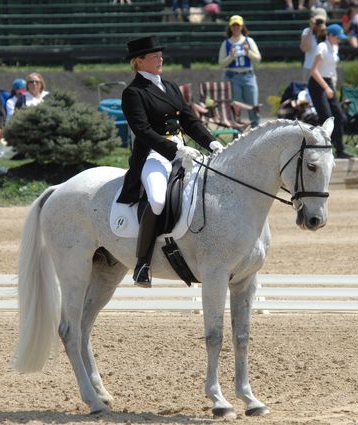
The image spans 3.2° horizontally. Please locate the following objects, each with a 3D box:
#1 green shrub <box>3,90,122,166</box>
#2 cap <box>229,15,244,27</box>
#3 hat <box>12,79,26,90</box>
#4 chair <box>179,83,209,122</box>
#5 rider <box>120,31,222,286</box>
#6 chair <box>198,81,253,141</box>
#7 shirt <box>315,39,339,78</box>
[{"bbox_3d":[-1.403,-1.000,77.000,1.420,0.940,1.350,0,3,0],"label":"green shrub"},{"bbox_3d":[0.832,-2.771,92.500,0.185,0.155,0.260,0,2,3],"label":"cap"},{"bbox_3d":[-1.996,-1.586,79.500,0.175,0.150,0.250,-2,3,-35],"label":"hat"},{"bbox_3d":[0.115,-1.340,86.500,0.660,0.850,0.660,-1,3,-33],"label":"chair"},{"bbox_3d":[-0.053,-0.319,40.000,0.680,1.580,0.600,1,3,33],"label":"rider"},{"bbox_3d":[0.670,-1.353,86.500,0.660,0.860,0.680,-2,3,-38],"label":"chair"},{"bbox_3d":[1.828,-1.884,78.700,0.260,0.480,0.380,11,2,31],"label":"shirt"}]

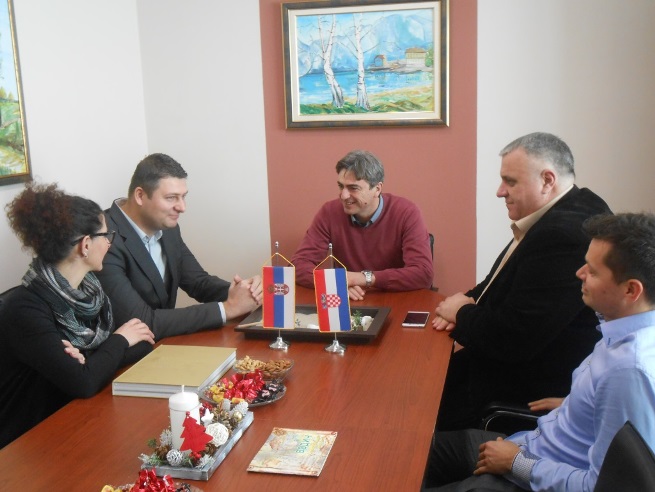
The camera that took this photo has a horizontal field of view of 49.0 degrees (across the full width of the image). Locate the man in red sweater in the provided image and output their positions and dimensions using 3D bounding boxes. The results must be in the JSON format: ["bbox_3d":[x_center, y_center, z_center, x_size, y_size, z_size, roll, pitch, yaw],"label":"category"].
[{"bbox_3d":[0.168,0.244,2.936,0.570,1.280,0.740,1,11,16],"label":"man in red sweater"}]

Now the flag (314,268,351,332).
[{"bbox_3d":[0.013,0.164,2.113,0.107,0.195,0.020,1,11,13],"label":"flag"}]

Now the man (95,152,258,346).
[{"bbox_3d":[-0.533,0.351,2.494,0.700,1.320,0.580,1,11,13],"label":"man"}]

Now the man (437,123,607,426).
[{"bbox_3d":[0.602,0.347,2.177,0.710,1.370,0.630,2,11,19],"label":"man"}]

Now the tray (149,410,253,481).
[{"bbox_3d":[-0.267,0.417,1.547,0.135,0.026,0.287,1,11,13],"label":"tray"}]

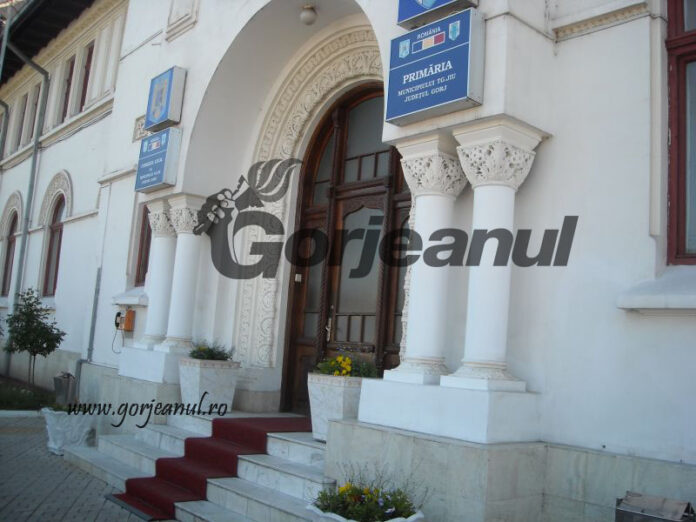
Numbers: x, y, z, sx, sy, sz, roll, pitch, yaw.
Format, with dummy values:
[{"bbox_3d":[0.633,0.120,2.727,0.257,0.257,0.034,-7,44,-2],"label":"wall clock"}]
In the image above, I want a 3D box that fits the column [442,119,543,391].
[{"bbox_3d":[0.975,-0.027,4.854,0.432,1.795,0.432,10,-9,-39],"label":"column"}]

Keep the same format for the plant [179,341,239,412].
[{"bbox_3d":[-1.560,1.296,7.922,0.511,0.749,0.511,10,-9,-39],"label":"plant"}]

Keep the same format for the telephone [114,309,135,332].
[{"bbox_3d":[-3.555,0.956,11.200,0.184,0.333,0.310,10,-9,-39],"label":"telephone"}]

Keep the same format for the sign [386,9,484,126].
[{"bbox_3d":[0.680,-1.490,5.531,0.175,0.686,0.847,10,-9,-39],"label":"sign"}]

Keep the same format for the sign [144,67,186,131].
[{"bbox_3d":[-2.443,-2.143,9.423,0.161,0.713,0.717,10,-9,-39],"label":"sign"}]

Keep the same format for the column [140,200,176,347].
[{"bbox_3d":[-2.497,0.225,9.504,0.443,1.940,0.463,10,-9,-39],"label":"column"}]

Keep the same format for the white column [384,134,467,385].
[{"bbox_3d":[0.614,-0.002,5.288,0.425,1.795,0.425,10,-9,-39],"label":"white column"}]

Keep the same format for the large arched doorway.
[{"bbox_3d":[0.107,-0.104,7.662,0.150,3.703,2.282,10,-9,-39],"label":"large arched doorway"}]

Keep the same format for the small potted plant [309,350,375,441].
[{"bbox_3d":[-0.022,1.349,6.840,0.541,0.796,0.541,10,-9,-39],"label":"small potted plant"}]

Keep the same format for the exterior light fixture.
[{"bbox_3d":[-0.444,-2.798,8.018,0.188,0.231,0.188,4,-7,0],"label":"exterior light fixture"}]

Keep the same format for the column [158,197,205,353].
[{"bbox_3d":[-1.924,0.175,8.332,0.425,1.795,0.425,10,-9,-39],"label":"column"}]

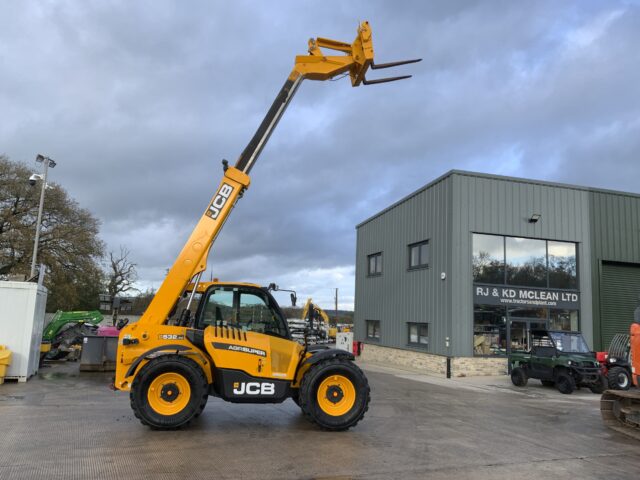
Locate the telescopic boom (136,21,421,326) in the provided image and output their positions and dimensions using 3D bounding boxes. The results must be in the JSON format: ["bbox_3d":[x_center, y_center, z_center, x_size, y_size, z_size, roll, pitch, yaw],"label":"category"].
[{"bbox_3d":[-0.604,-1.293,10.743,5.170,6.370,1.250,4,-8,-8],"label":"telescopic boom"}]

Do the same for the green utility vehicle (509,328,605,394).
[{"bbox_3d":[7.637,3.859,17.259,1.520,1.860,2.780,6,-9,-21],"label":"green utility vehicle"}]

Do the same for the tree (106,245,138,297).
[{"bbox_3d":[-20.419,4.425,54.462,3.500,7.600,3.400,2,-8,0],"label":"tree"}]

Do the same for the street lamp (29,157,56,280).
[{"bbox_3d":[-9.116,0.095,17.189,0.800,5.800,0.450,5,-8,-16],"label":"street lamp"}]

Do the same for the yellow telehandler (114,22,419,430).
[{"bbox_3d":[-0.759,-0.559,10.620,5.420,7.870,2.300,4,-8,-8],"label":"yellow telehandler"}]

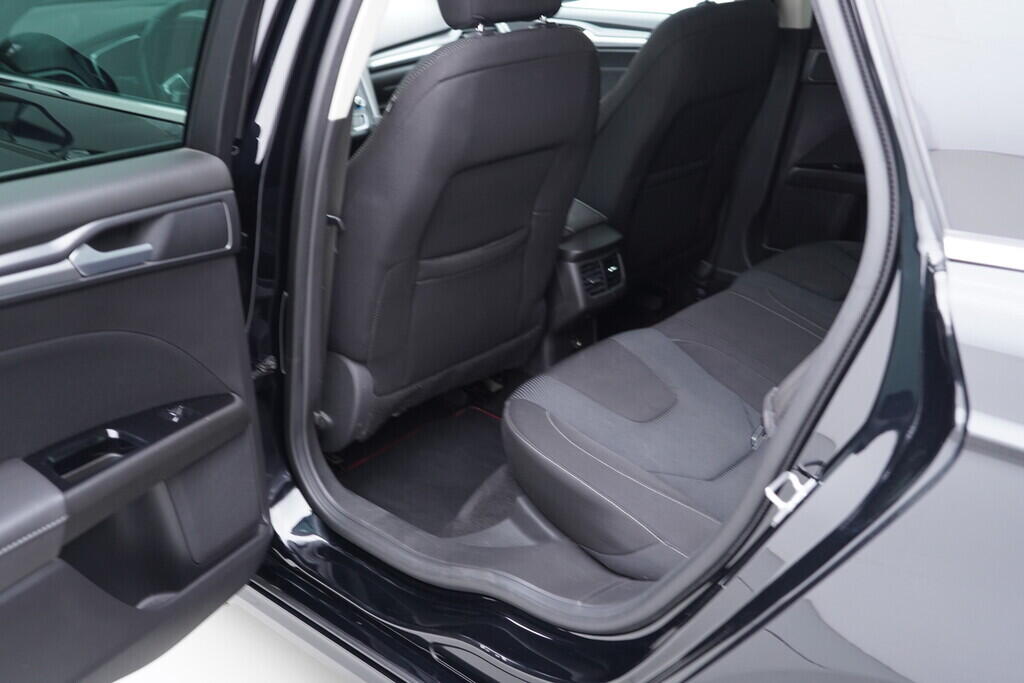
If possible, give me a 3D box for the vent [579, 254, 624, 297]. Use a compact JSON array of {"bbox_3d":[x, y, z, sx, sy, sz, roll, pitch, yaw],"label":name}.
[{"bbox_3d":[0.174,-0.135,2.099,0.030,0.077,0.120,-1,16,46],"label":"vent"}]

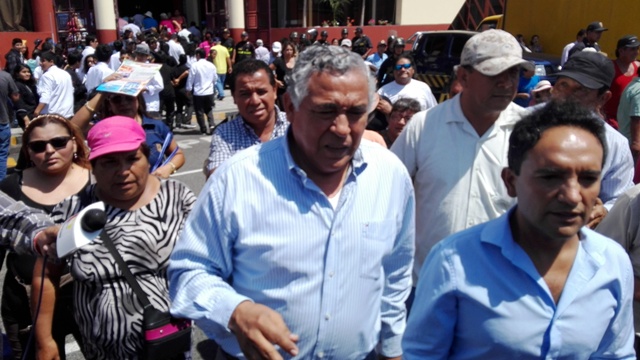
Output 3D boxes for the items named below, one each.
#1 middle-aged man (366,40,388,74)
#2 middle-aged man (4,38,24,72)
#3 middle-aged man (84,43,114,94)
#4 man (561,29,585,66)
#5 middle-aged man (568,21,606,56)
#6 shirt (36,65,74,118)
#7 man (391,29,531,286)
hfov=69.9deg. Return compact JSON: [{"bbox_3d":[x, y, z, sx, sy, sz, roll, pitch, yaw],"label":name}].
[{"bbox_3d":[1.057,-1.725,8.550,0.520,1.680,0.360,2,16,6],"label":"middle-aged man"},{"bbox_3d":[-6.194,-2.024,9.401,0.360,1.680,0.500,11,19,35],"label":"middle-aged man"},{"bbox_3d":[-2.937,-0.984,6.265,0.480,1.680,0.340,-2,16,-6],"label":"middle-aged man"},{"bbox_3d":[4.221,-1.680,7.836,0.360,1.700,0.500,2,16,6],"label":"man"},{"bbox_3d":[3.562,-1.235,6.195,0.520,1.720,0.360,-8,17,-26],"label":"middle-aged man"},{"bbox_3d":[-3.174,-1.055,5.519,0.340,0.640,0.480,8,17,27],"label":"shirt"},{"bbox_3d":[0.481,0.384,1.580,0.560,1.720,0.360,-3,16,-11],"label":"man"}]

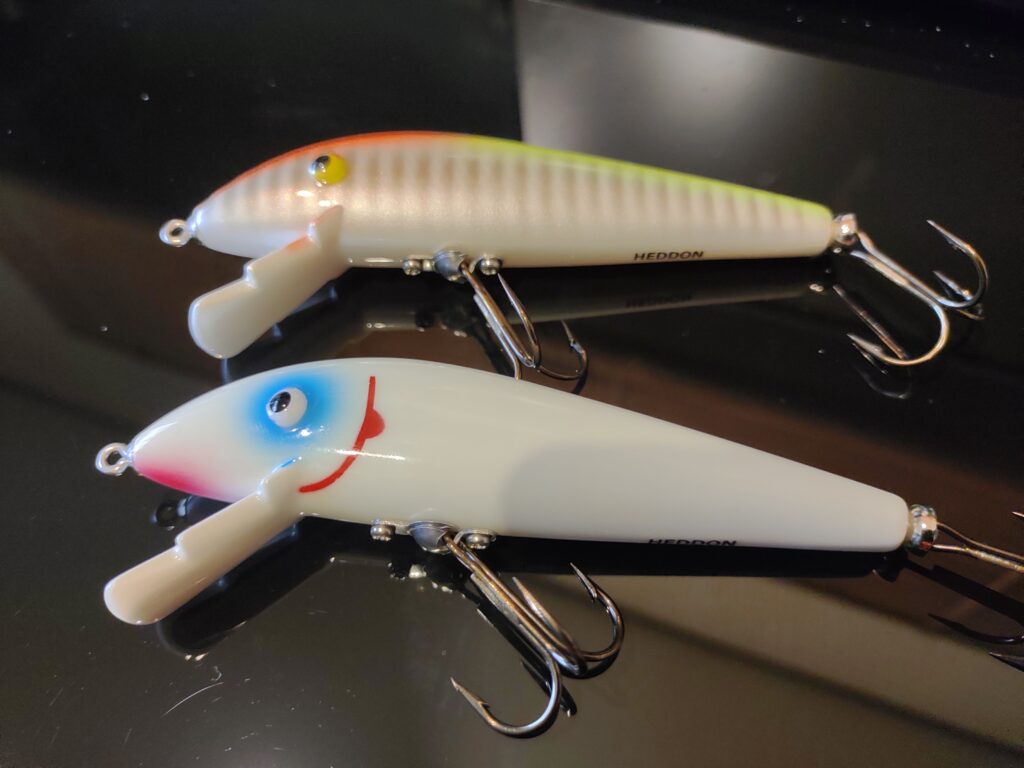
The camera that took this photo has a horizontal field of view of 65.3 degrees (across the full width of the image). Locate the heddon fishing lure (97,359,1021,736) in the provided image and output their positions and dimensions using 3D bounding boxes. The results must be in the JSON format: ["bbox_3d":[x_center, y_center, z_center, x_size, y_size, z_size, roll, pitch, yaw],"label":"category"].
[{"bbox_3d":[0.012,0.023,0.119,0.157,0.021,0.055,4,63,3],"label":"heddon fishing lure"}]

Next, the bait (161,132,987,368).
[{"bbox_3d":[0.011,-0.024,0.147,0.151,0.021,0.053,0,64,0],"label":"bait"}]

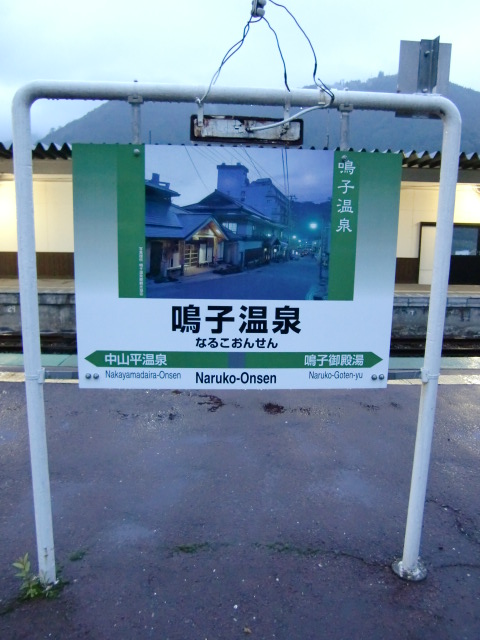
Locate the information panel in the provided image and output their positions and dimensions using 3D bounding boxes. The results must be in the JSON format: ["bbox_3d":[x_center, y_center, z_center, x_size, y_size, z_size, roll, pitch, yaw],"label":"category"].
[{"bbox_3d":[-0.003,-0.171,1.930,1.190,0.895,0.040,0,11,-4],"label":"information panel"}]

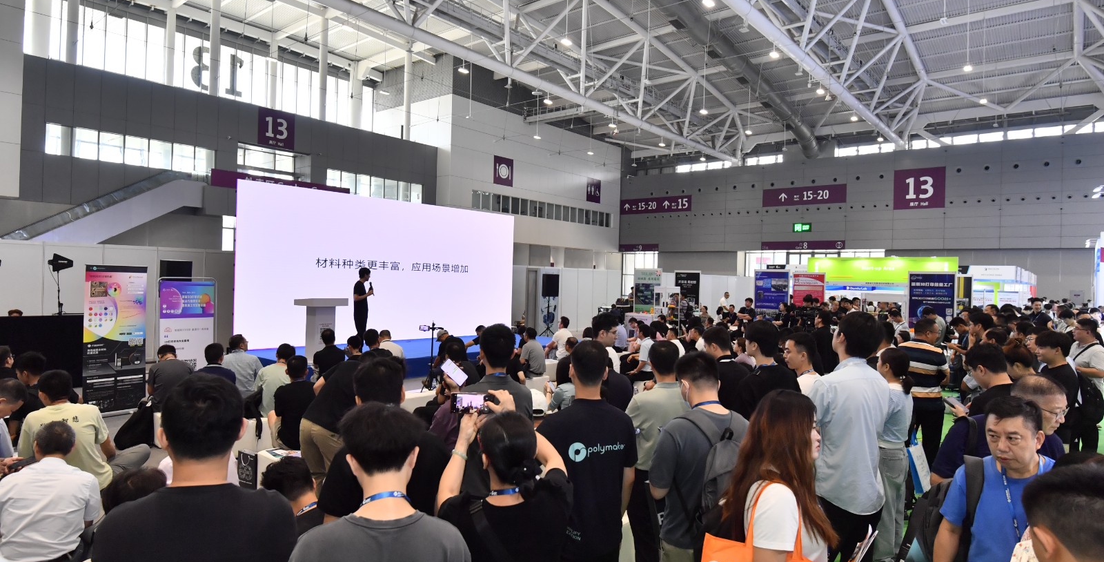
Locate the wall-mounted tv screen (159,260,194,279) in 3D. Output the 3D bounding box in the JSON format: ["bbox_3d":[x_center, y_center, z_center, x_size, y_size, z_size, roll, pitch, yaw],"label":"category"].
[{"bbox_3d":[-8.436,-0.048,13.822,0.080,0.820,0.660,2,0,41],"label":"wall-mounted tv screen"}]

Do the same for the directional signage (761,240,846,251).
[{"bbox_3d":[27.925,-3.927,68.579,9.030,0.960,0.100,2,1,39],"label":"directional signage"}]

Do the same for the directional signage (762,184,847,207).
[{"bbox_3d":[24.196,-8.195,59.000,7.800,1.730,0.150,2,0,39],"label":"directional signage"}]

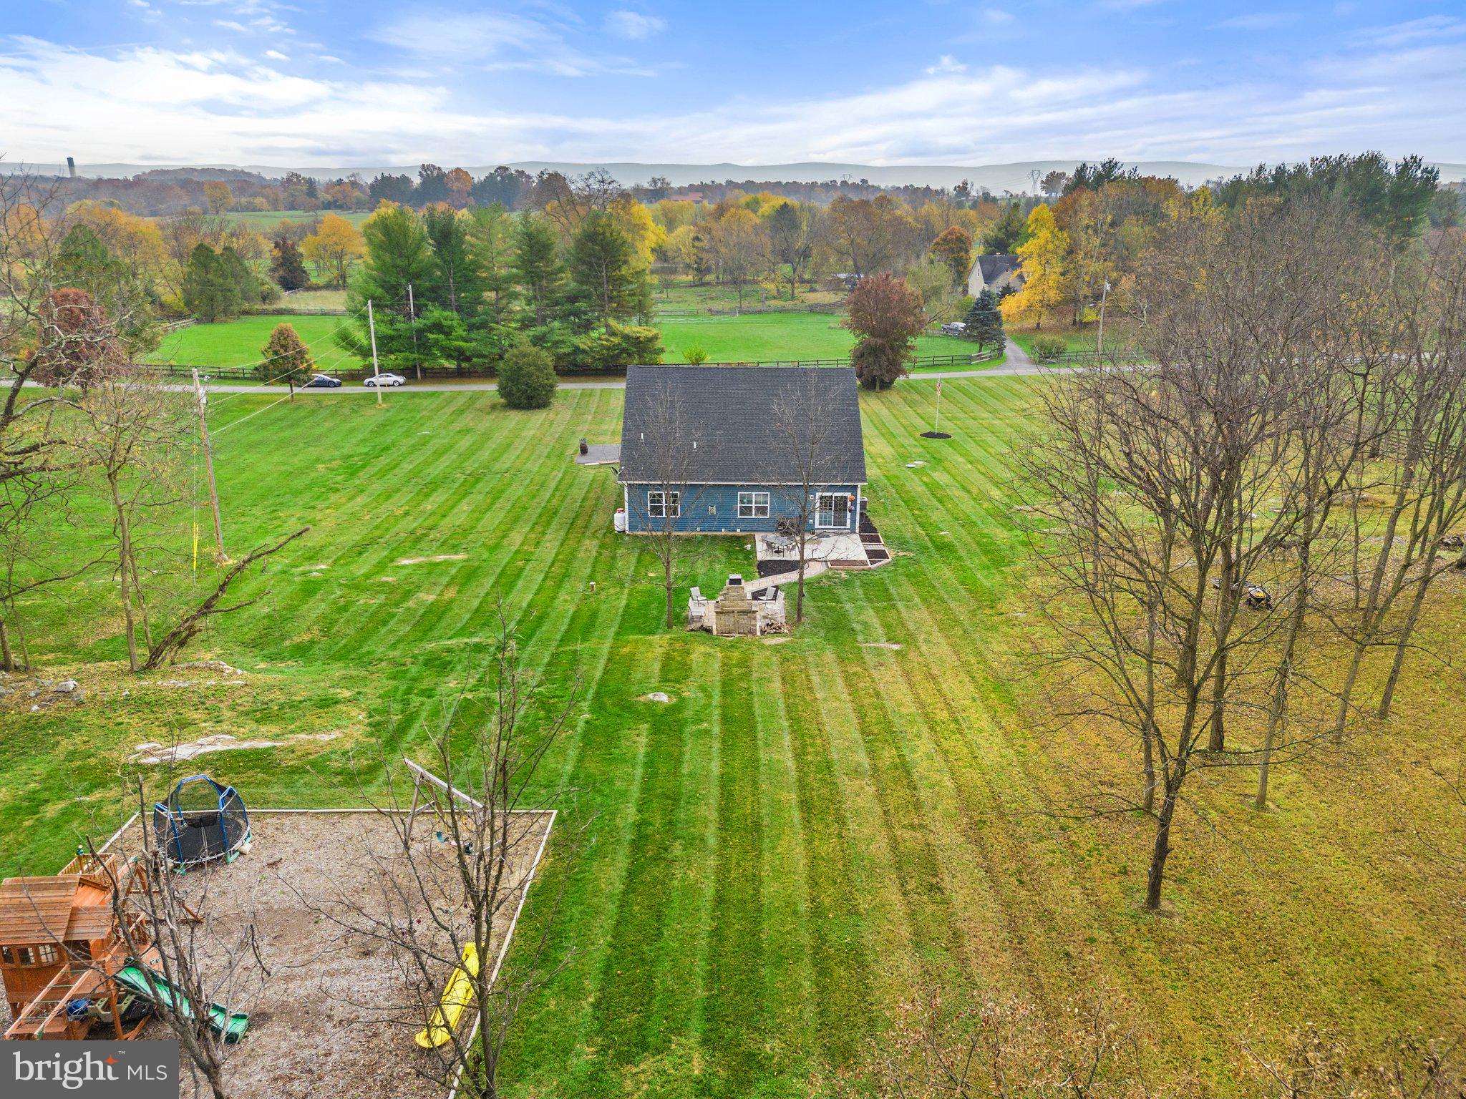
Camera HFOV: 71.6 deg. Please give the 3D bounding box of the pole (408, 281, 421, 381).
[{"bbox_3d":[-35.274,-24.148,112.611,0.320,10.500,0.320,0,20,0],"label":"pole"}]

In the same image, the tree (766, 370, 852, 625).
[{"bbox_3d":[3.484,-2.198,46.855,3.960,12.127,3.960,0,20,0],"label":"tree"}]

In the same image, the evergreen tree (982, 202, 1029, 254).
[{"bbox_3d":[57.830,-64.383,215.649,9.962,17.722,9.962,0,20,0],"label":"evergreen tree"}]

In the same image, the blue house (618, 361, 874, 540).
[{"bbox_3d":[0.543,-7.257,63.767,13.979,8.356,15.094,0,20,0],"label":"blue house"}]

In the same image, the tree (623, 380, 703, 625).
[{"bbox_3d":[-2.994,-1.850,44.291,3.700,11.400,3.700,0,20,0],"label":"tree"}]

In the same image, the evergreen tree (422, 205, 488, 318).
[{"bbox_3d":[-31.877,-29.878,116.663,7.624,18.476,7.624,0,20,0],"label":"evergreen tree"}]

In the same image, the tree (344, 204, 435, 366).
[{"bbox_3d":[-39.370,-29.878,116.663,10.516,18.476,10.516,0,20,0],"label":"tree"}]

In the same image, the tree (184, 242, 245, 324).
[{"bbox_3d":[-83.961,-43.008,164.131,9.500,12.300,8.000,0,20,0],"label":"tree"}]

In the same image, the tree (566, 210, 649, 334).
[{"bbox_3d":[-16.753,-36.471,137.039,9.800,17.700,9.500,0,20,0],"label":"tree"}]

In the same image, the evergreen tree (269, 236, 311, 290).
[{"bbox_3d":[-93.545,-60.380,214.525,8.944,10.965,8.944,0,20,0],"label":"evergreen tree"}]

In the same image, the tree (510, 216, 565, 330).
[{"bbox_3d":[-26.269,-36.202,137.137,7.400,17.000,7.400,0,20,0],"label":"tree"}]

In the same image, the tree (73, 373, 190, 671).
[{"bbox_3d":[-23.074,-0.779,39.005,4.700,11.700,4.700,0,20,0],"label":"tree"}]

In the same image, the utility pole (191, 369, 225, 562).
[{"bbox_3d":[-28.411,-4.466,55.235,0.800,10.667,0.600,0,20,0],"label":"utility pole"}]

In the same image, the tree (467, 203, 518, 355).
[{"bbox_3d":[-27.818,-30.064,117.007,6.196,18.589,6.196,0,20,0],"label":"tree"}]

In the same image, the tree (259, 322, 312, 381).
[{"bbox_3d":[-44.825,-18.773,101.874,5.400,7.900,5.400,0,20,0],"label":"tree"}]

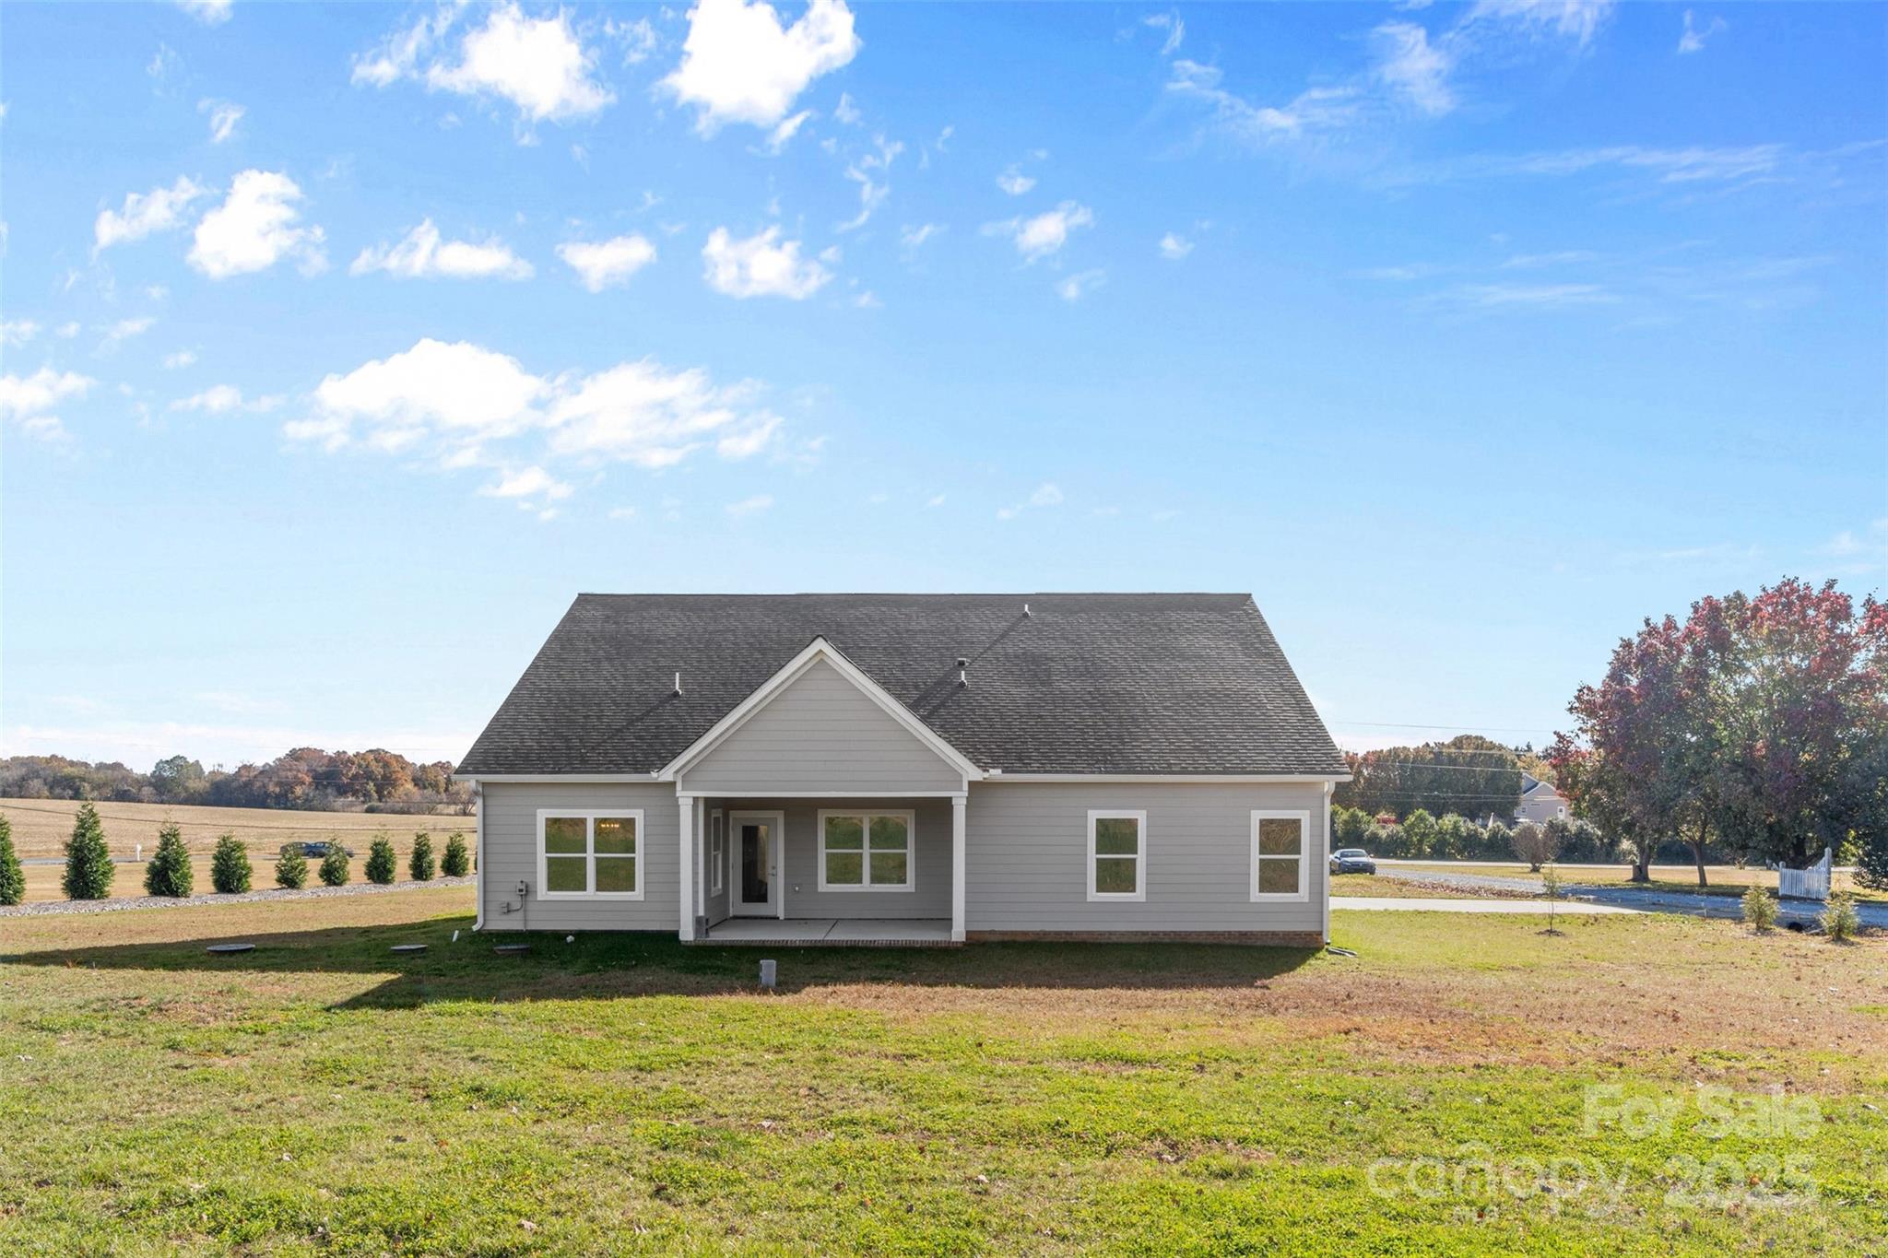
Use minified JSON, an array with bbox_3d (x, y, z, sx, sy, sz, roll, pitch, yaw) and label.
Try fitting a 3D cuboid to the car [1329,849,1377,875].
[{"bbox_3d":[21.613,12.475,59.000,1.840,1.450,4.700,-1,-7,6],"label":"car"}]

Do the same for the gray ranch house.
[{"bbox_3d":[-0.730,2.780,26.200,16.300,7.300,13.000,0,-7,0],"label":"gray ranch house"}]

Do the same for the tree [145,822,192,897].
[{"bbox_3d":[-21.327,6.346,30.300,1.200,2.100,1.200,5,-9,-35],"label":"tree"}]

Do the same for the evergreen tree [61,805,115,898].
[{"bbox_3d":[-22.159,5.728,28.500,1.200,2.500,1.200,5,-9,-37],"label":"evergreen tree"}]

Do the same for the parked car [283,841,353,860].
[{"bbox_3d":[-46.623,16.569,82.000,4.800,1.450,1.850,4,-8,-30],"label":"parked car"}]

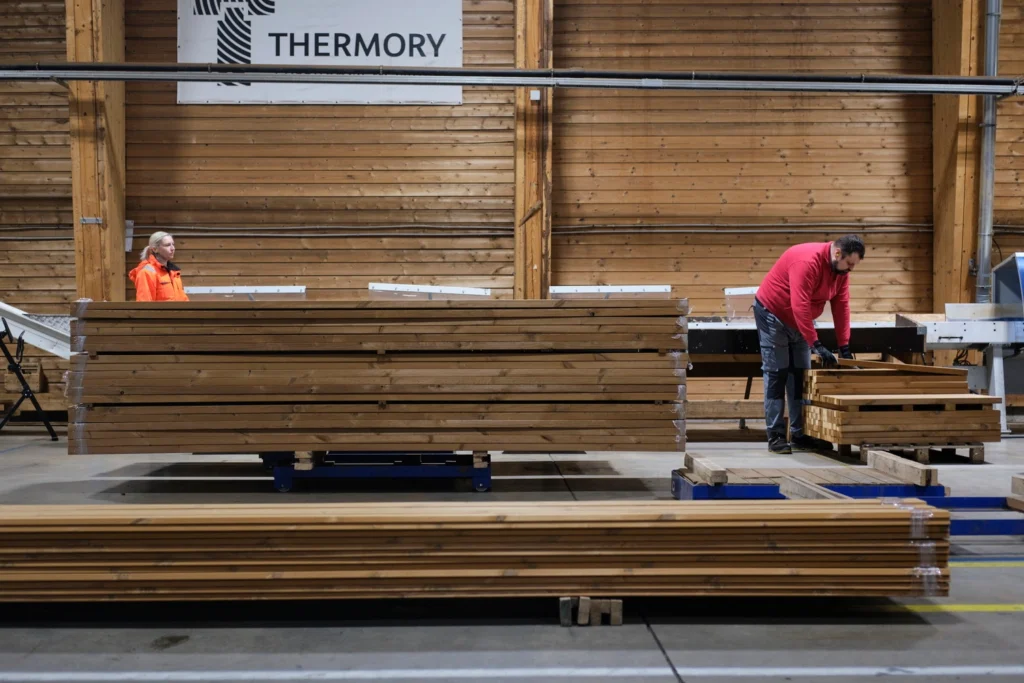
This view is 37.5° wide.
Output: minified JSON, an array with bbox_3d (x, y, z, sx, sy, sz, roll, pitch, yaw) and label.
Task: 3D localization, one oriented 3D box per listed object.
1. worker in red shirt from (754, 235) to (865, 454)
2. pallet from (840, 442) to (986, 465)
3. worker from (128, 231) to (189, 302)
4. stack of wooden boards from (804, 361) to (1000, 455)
[{"bbox_3d":[1.995,0.011,10.200,0.720,1.490,0.550,1,2,28],"label":"worker in red shirt"},{"bbox_3d":[2.558,0.692,9.793,0.800,0.144,0.620,0,1,-5],"label":"pallet"},{"bbox_3d":[-2.798,-0.079,12.000,0.380,1.620,0.500,0,2,27],"label":"worker"},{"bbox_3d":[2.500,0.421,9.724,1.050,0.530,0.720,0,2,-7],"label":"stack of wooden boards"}]

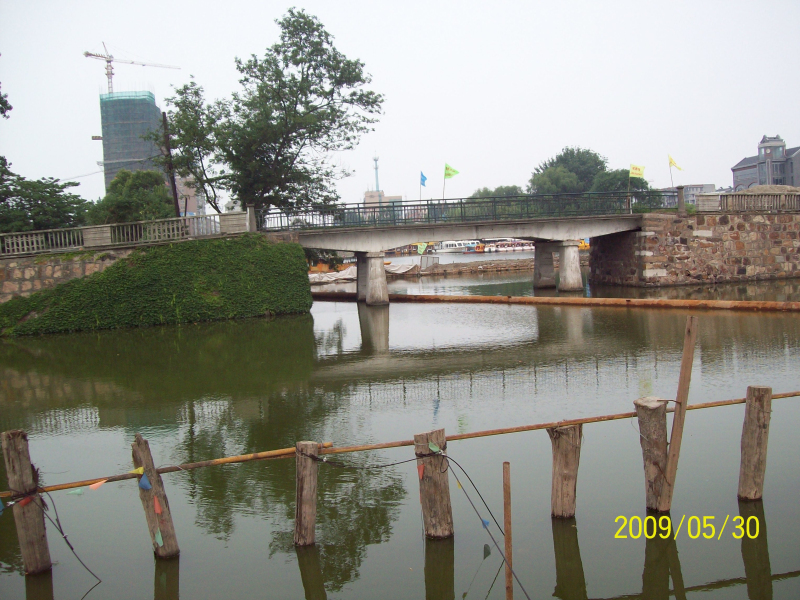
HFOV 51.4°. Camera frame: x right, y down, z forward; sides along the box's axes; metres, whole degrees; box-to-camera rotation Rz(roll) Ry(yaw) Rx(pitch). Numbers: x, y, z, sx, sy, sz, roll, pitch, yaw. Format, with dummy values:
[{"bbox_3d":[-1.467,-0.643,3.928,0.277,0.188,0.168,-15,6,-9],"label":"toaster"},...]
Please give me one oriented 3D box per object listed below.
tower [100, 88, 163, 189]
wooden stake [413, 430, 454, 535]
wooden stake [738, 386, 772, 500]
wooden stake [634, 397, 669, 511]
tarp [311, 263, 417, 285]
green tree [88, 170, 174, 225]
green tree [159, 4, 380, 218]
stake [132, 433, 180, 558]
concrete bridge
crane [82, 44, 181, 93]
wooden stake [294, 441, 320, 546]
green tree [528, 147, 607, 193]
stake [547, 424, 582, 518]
[{"bbox_3d":[-125.620,-58.161,403.526,24.500,79.059,22.000,-3,4,3],"label":"tower"},{"bbox_3d":[0.266,1.354,6.228,0.222,0.804,0.222,-6,4,2],"label":"wooden stake"},{"bbox_3d":[2.835,1.131,6.649,0.202,0.901,0.202,5,7,22],"label":"wooden stake"},{"bbox_3d":[2.009,1.207,6.571,0.241,0.852,0.241,-3,4,17],"label":"wooden stake"},{"bbox_3d":[-3.045,-2.463,69.178,9.600,1.150,2.800,-4,4,-12],"label":"tarp"},{"bbox_3d":[-22.334,-7.293,70.240,7.300,7.401,7.000,-4,4,-17],"label":"green tree"},{"bbox_3d":[-6.295,-8.719,41.990,11.200,11.610,9.500,-3,4,0],"label":"green tree"},{"bbox_3d":[-1.808,1.427,6.119,0.186,0.920,0.186,-12,6,-16],"label":"stake"},{"bbox_3d":[2.381,-2.485,40.791,18.600,4.560,5.400,-4,4,-8],"label":"concrete bridge"},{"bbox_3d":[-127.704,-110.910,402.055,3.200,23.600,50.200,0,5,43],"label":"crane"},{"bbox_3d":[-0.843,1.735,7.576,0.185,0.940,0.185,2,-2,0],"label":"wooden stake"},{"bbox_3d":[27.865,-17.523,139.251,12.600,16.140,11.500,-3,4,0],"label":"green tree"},{"bbox_3d":[1.297,1.315,6.539,0.248,0.723,0.248,0,4,10],"label":"stake"}]

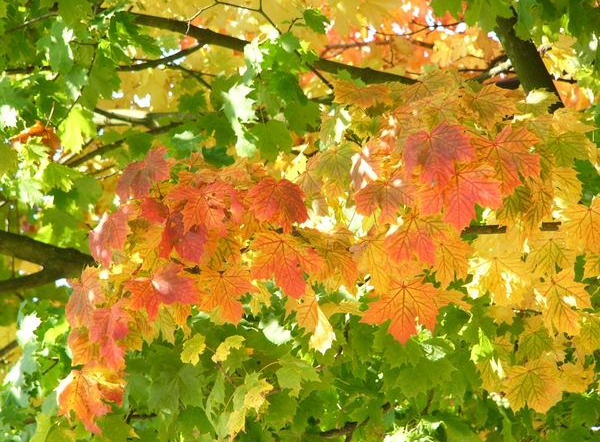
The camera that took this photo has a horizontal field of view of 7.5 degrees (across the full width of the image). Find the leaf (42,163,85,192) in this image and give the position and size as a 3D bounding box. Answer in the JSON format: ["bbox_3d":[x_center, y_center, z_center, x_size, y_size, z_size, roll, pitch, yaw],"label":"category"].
[{"bbox_3d":[-0.470,-0.086,9.100,0.081,0.070,0.030,-15,-31,-20],"label":"leaf"}]

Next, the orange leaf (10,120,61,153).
[{"bbox_3d":[-0.526,-0.166,9.100,0.099,0.069,0.045,0,-35,0],"label":"orange leaf"}]

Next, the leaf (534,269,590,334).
[{"bbox_3d":[0.459,0.145,7.900,0.080,0.116,0.040,-20,-14,-5],"label":"leaf"}]

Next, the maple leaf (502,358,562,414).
[{"bbox_3d":[0.439,0.309,8.600,0.109,0.099,0.025,0,-20,0],"label":"maple leaf"}]

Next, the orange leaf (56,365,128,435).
[{"bbox_3d":[-0.360,0.308,7.950,0.115,0.122,0.050,-11,-20,-4],"label":"orange leaf"}]

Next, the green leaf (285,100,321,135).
[{"bbox_3d":[0.005,-0.204,9.000,0.075,0.069,0.025,0,-15,0],"label":"green leaf"}]

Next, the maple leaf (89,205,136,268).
[{"bbox_3d":[-0.328,0.027,8.000,0.086,0.111,0.040,3,-21,21],"label":"maple leaf"}]

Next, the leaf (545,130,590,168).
[{"bbox_3d":[0.503,-0.134,8.600,0.090,0.073,0.025,0,-28,0],"label":"leaf"}]

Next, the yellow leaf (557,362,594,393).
[{"bbox_3d":[0.519,0.296,8.650,0.081,0.061,0.025,0,-30,-10],"label":"yellow leaf"}]

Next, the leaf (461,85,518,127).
[{"bbox_3d":[0.356,-0.217,8.600,0.107,0.084,0.030,0,-35,0],"label":"leaf"}]

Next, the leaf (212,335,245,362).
[{"bbox_3d":[-0.127,0.226,8.100,0.055,0.048,0.020,11,-20,4],"label":"leaf"}]

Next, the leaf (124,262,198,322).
[{"bbox_3d":[-0.235,0.121,7.750,0.126,0.102,0.040,0,-15,-10],"label":"leaf"}]

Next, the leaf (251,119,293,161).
[{"bbox_3d":[-0.050,-0.144,8.100,0.074,0.074,0.035,0,-15,0],"label":"leaf"}]

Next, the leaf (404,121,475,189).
[{"bbox_3d":[0.256,-0.122,8.400,0.129,0.125,0.030,0,-18,0],"label":"leaf"}]

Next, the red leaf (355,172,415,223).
[{"bbox_3d":[0.149,-0.041,8.050,0.106,0.090,0.030,0,-28,0],"label":"red leaf"}]

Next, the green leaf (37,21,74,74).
[{"bbox_3d":[-0.433,-0.307,8.100,0.071,0.096,0.045,0,-15,-25],"label":"green leaf"}]

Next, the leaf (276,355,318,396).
[{"bbox_3d":[-0.005,0.290,8.600,0.079,0.079,0.030,0,-25,0],"label":"leaf"}]

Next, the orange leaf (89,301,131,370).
[{"bbox_3d":[-0.350,0.208,8.400,0.082,0.119,0.040,0,-15,20],"label":"orange leaf"}]

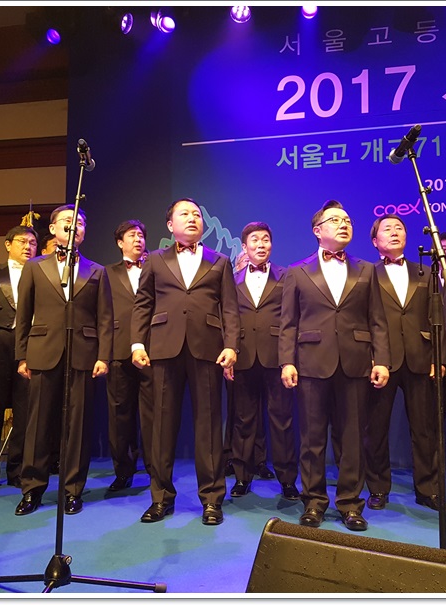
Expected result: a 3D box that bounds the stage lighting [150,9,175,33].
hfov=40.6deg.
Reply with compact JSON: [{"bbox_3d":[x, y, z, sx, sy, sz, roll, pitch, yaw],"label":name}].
[{"bbox_3d":[-0.477,-2.223,4.750,0.180,0.190,0.220,-1,38,12],"label":"stage lighting"}]

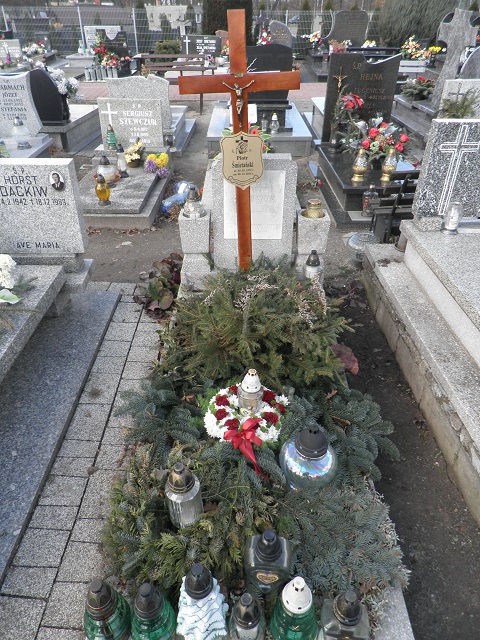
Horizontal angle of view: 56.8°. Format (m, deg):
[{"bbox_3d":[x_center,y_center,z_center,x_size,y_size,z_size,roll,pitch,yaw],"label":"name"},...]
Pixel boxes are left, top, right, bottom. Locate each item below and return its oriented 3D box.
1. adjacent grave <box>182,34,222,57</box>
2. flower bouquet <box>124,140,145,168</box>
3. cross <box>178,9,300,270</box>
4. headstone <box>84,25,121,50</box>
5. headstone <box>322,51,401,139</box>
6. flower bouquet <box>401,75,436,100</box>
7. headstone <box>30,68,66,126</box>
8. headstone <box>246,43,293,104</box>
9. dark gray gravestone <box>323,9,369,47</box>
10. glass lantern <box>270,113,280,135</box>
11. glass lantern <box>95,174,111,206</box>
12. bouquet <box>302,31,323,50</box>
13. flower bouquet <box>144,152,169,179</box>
[{"bbox_3d":[-1.080,-7.781,12.686,1.130,0.570,0.130,0,35,0],"label":"adjacent grave"},{"bbox_3d":[-1.095,-1.742,4.672,0.210,0.270,0.200,0,35,0],"label":"flower bouquet"},{"bbox_3d":[0.013,-0.900,2.600,0.650,1.500,0.075,-2,34,1],"label":"cross"},{"bbox_3d":[-3.790,-7.858,12.448,1.000,0.620,0.120,0,35,0],"label":"headstone"},{"bbox_3d":[1.430,-2.630,5.300,0.810,0.980,0.110,0,34,0],"label":"headstone"},{"bbox_3d":[3.000,-3.930,7.500,0.520,0.340,0.420,0,34,0],"label":"flower bouquet"},{"bbox_3d":[-2.930,-3.240,6.460,0.740,0.730,0.120,0,34,0],"label":"headstone"},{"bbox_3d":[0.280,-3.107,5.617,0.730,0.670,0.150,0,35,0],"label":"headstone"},{"bbox_3d":[3.070,-8.370,12.800,1.220,1.050,0.160,0,34,0],"label":"dark gray gravestone"},{"bbox_3d":[0.458,-2.529,5.708,0.115,0.250,0.115,0,35,0],"label":"glass lantern"},{"bbox_3d":[-1.258,-1.190,4.060,0.130,0.262,0.130,0,34,0],"label":"glass lantern"},{"bbox_3d":[2.100,-8.098,12.891,0.550,0.480,0.420,0,35,0],"label":"bouquet"},{"bbox_3d":[-0.911,-1.685,4.840,0.260,0.220,0.220,0,34,0],"label":"flower bouquet"}]

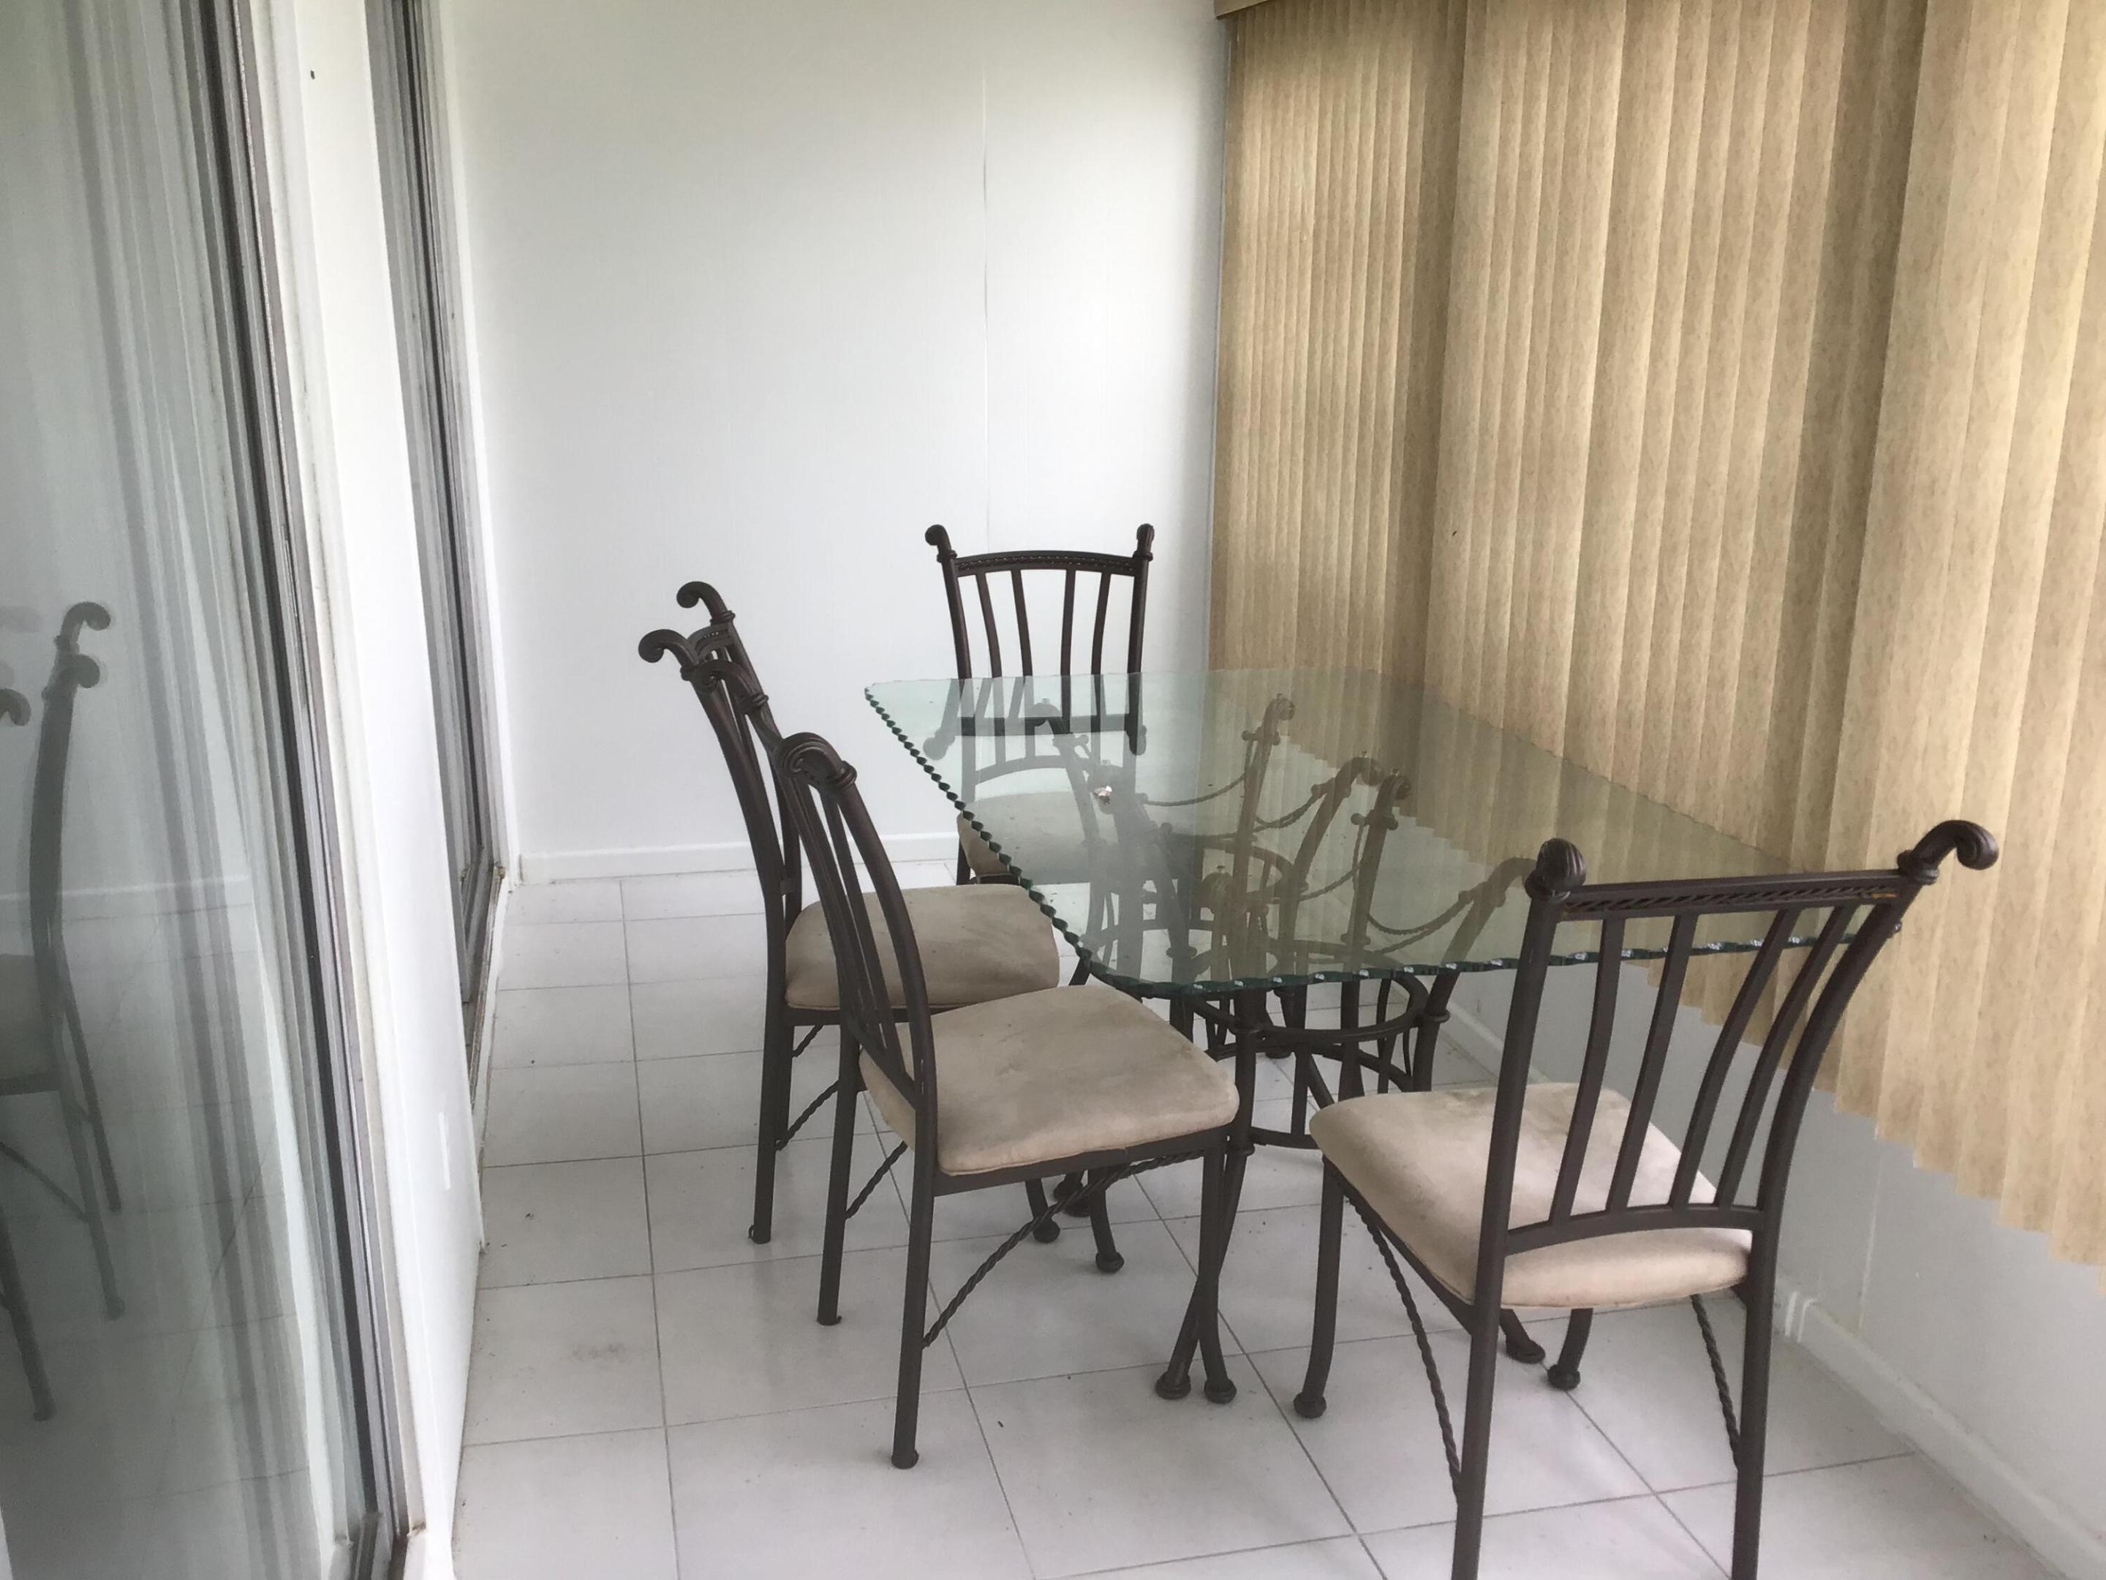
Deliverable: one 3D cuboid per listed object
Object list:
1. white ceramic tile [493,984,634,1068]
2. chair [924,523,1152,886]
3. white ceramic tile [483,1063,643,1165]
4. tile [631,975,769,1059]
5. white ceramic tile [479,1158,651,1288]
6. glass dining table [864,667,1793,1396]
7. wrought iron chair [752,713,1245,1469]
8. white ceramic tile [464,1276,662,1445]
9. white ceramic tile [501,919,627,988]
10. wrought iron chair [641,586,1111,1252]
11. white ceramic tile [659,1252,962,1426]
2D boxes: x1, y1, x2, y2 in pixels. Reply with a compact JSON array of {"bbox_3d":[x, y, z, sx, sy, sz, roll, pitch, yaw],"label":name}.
[{"bbox_3d":[-0.992,0.485,3.820,0.274,0.011,0.405,-3,16,-14],"label":"white ceramic tile"},{"bbox_3d":[0.016,0.010,3.728,0.475,0.989,0.636,-1,16,-9],"label":"chair"},{"bbox_3d":[-0.892,0.593,3.439,0.270,0.011,0.405,-3,16,-14],"label":"white ceramic tile"},{"bbox_3d":[-0.659,0.469,3.901,0.405,0.011,0.405,-3,16,-14],"label":"tile"},{"bbox_3d":[-0.791,0.700,3.059,0.262,0.011,0.405,-3,16,-14],"label":"white ceramic tile"},{"bbox_3d":[0.340,0.346,2.991,1.024,0.747,1.595,-3,16,-16],"label":"glass dining table"},{"bbox_3d":[-0.108,0.338,2.537,0.636,0.989,0.475,-5,17,-22],"label":"wrought iron chair"},{"bbox_3d":[-0.693,0.807,2.678,0.262,0.011,0.405,-3,16,-14],"label":"white ceramic tile"},{"bbox_3d":[-1.091,0.378,4.201,0.279,0.011,0.405,-3,16,-14],"label":"white ceramic tile"},{"bbox_3d":[-0.308,0.193,3.049,0.636,0.989,0.475,0,16,-3],"label":"wrought iron chair"},{"bbox_3d":[-0.366,0.791,2.757,0.405,0.011,0.405,-3,16,-14],"label":"white ceramic tile"}]

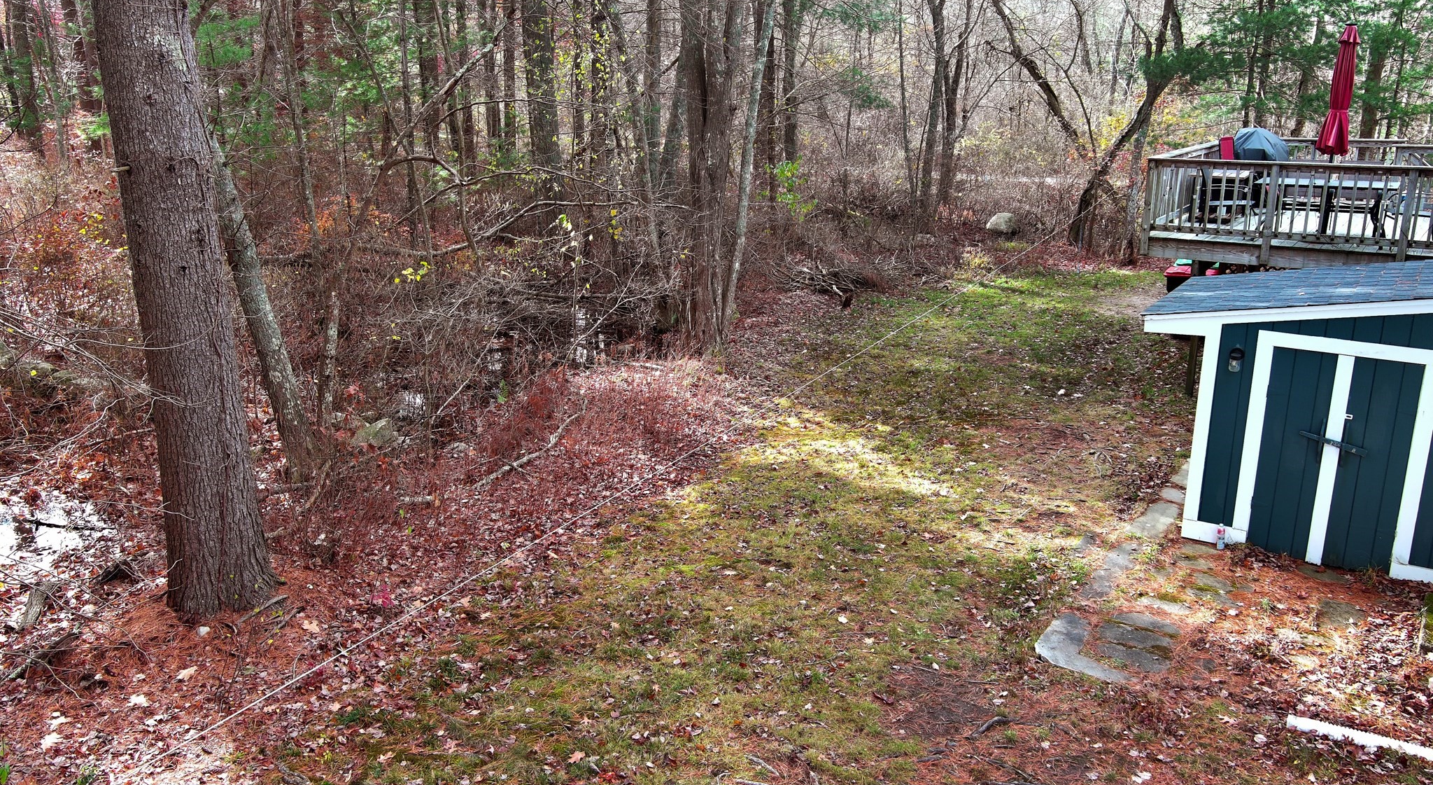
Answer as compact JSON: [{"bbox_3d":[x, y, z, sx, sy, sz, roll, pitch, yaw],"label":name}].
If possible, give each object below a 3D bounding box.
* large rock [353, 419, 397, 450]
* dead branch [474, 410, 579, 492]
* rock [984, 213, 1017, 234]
[{"bbox_3d":[-4.178,0.506,14.100,0.500,0.310,0.420,0,16,0],"label":"large rock"},{"bbox_3d":[-2.223,0.699,13.600,0.500,0.280,2.300,5,16,18],"label":"dead branch"},{"bbox_3d":[7.233,-4.307,29.300,0.780,0.490,0.640,0,16,0],"label":"rock"}]

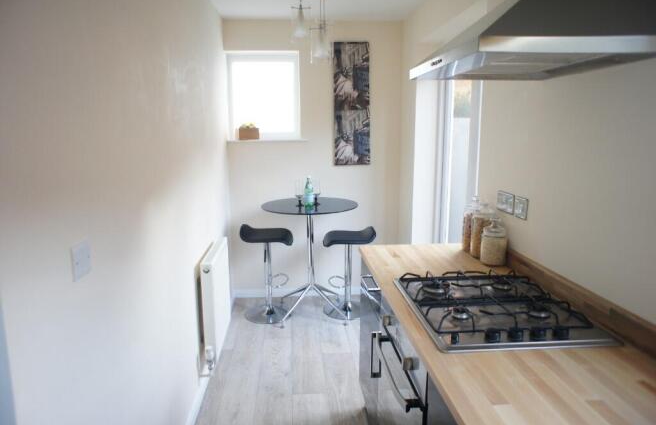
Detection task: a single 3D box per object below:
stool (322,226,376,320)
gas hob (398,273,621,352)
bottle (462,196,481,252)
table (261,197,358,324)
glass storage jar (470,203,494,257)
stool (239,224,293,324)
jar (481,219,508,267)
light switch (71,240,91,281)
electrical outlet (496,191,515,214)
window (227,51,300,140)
[{"bbox_3d":[0.162,0.476,3.624,0.420,0.710,0.400,-1,10,-5],"label":"stool"},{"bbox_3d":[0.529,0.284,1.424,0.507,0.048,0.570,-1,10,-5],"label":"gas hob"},{"bbox_3d":[0.705,0.051,2.073,0.106,0.271,0.106,0,10,0],"label":"bottle"},{"bbox_3d":[-0.137,0.389,3.571,0.775,0.905,0.775,-1,10,-5],"label":"table"},{"bbox_3d":[0.709,0.080,1.976,0.106,0.249,0.106,0,10,0],"label":"glass storage jar"},{"bbox_3d":[-0.482,0.474,3.562,0.410,0.745,0.400,-1,10,-5],"label":"stool"},{"bbox_3d":[0.725,0.123,1.884,0.108,0.198,0.108,0,10,0],"label":"jar"},{"bbox_3d":[-0.609,0.119,1.085,0.010,0.086,0.086,-1,10,-5],"label":"light switch"},{"bbox_3d":[0.802,-0.044,1.984,0.010,0.086,0.148,-1,10,-5],"label":"electrical outlet"},{"bbox_3d":[-0.535,-0.985,3.733,0.600,0.735,0.090,-1,10,-5],"label":"window"}]

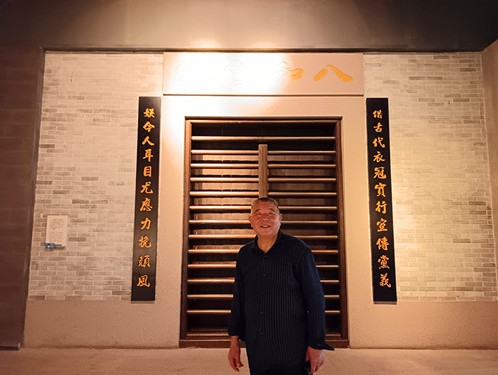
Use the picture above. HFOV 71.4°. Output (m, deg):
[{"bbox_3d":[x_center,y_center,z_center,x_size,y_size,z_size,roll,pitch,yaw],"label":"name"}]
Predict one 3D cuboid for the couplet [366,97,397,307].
[{"bbox_3d":[1.766,0.129,4.646,0.295,2.708,0.050,0,-6,0],"label":"couplet"}]

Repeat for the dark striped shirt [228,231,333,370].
[{"bbox_3d":[0.197,0.641,2.032,0.580,0.766,0.300,-2,-7,17],"label":"dark striped shirt"}]

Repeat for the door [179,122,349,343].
[{"bbox_3d":[0.204,0.548,4.629,2.152,3.022,0.150,0,-6,0],"label":"door"}]

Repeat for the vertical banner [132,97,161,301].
[{"bbox_3d":[-1.356,0.116,4.635,0.296,2.718,0.050,0,-6,0],"label":"vertical banner"}]

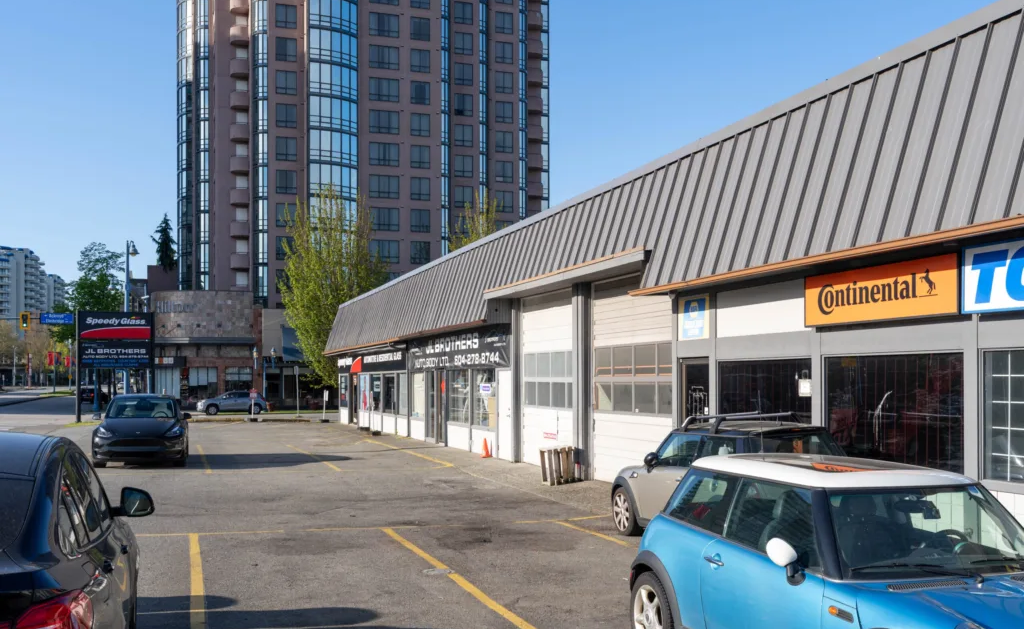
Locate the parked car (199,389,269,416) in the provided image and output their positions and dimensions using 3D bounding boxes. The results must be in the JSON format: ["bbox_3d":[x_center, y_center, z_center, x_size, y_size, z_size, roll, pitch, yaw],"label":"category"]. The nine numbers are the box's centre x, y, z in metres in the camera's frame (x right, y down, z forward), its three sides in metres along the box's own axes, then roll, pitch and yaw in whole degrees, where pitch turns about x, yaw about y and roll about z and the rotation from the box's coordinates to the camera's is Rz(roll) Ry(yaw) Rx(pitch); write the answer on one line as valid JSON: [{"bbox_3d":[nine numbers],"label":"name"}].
[{"bbox_3d":[-18.100,5.730,64.300,4.400,1.600,1.820,1,-3,-18],"label":"parked car"}]

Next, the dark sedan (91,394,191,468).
[{"bbox_3d":[-8.620,2.673,23.400,1.940,1.610,4.720,1,-3,-18],"label":"dark sedan"}]

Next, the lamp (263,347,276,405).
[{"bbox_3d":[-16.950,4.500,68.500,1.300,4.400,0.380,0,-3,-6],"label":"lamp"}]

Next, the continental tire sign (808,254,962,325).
[{"bbox_3d":[4.040,-0.220,10.900,0.200,0.600,2.420,1,-3,-19],"label":"continental tire sign"}]

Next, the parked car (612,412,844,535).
[{"bbox_3d":[2.460,1.925,11.350,1.740,1.460,3.720,1,-3,-16],"label":"parked car"}]

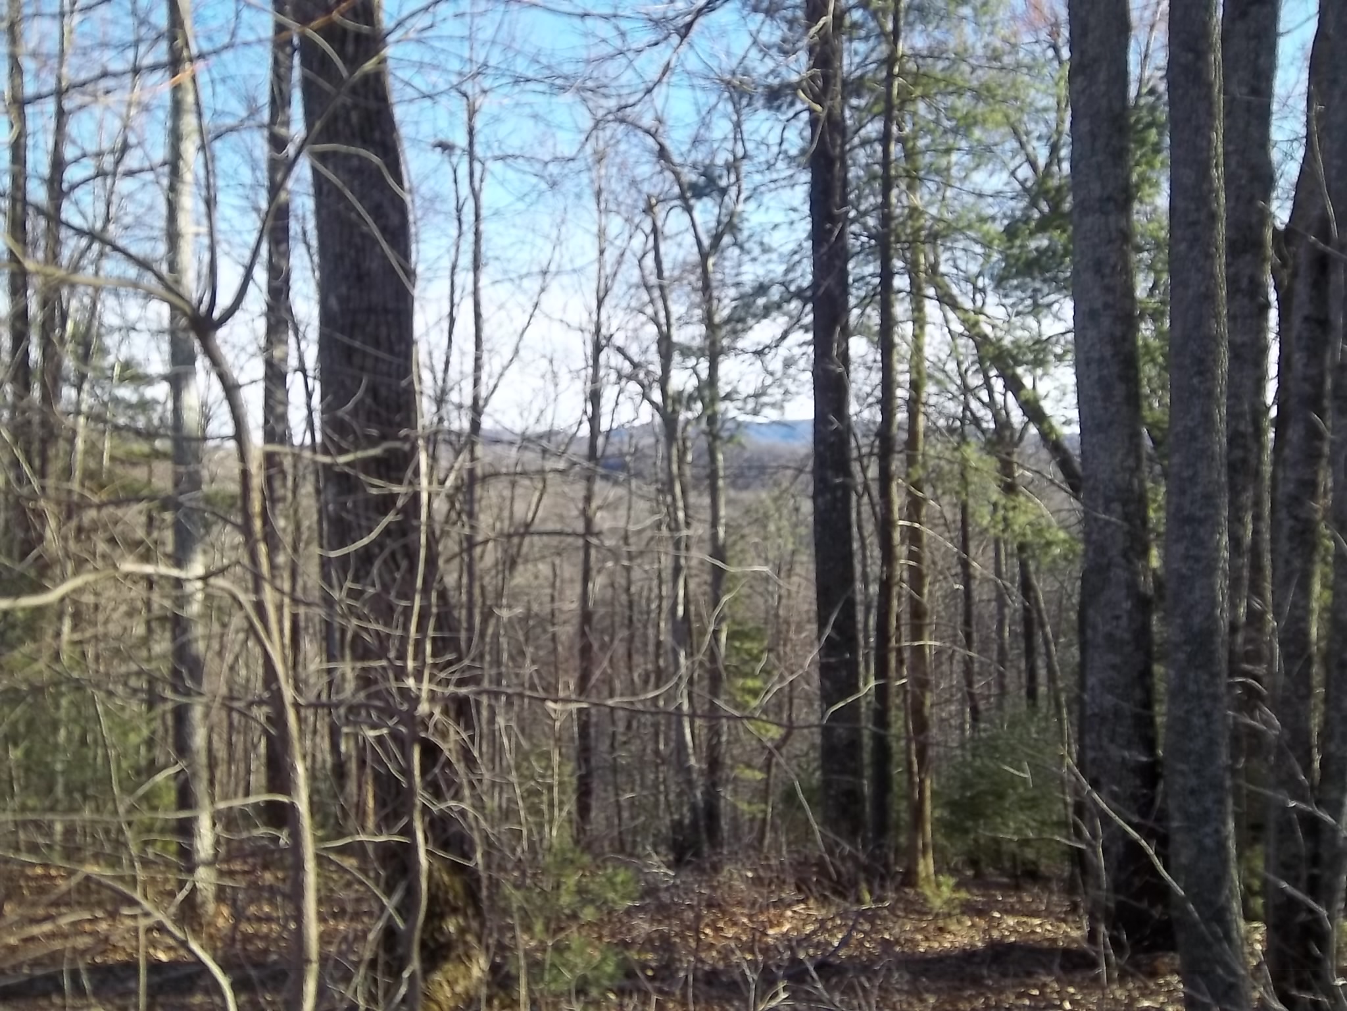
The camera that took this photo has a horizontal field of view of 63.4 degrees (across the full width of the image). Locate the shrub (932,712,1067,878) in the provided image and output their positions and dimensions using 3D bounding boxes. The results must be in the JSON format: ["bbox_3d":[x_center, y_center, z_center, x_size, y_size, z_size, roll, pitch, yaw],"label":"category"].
[{"bbox_3d":[2.415,2.121,8.000,0.980,1.200,0.920,-1,3,0],"label":"shrub"}]

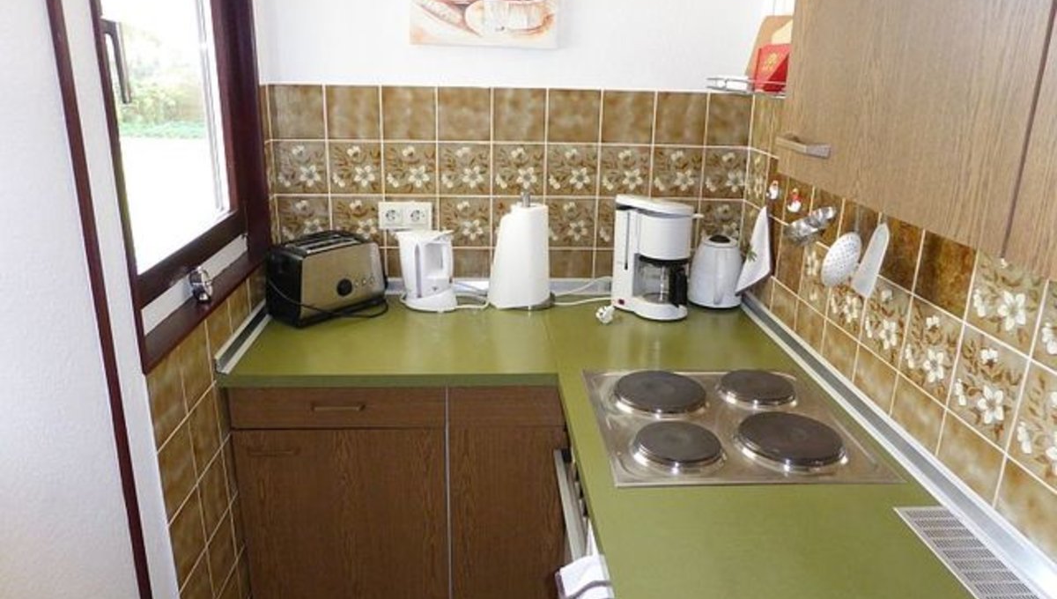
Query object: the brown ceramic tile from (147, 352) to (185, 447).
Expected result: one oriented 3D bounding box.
[{"bbox_3d":[-0.668,0.181,1.348,0.010,0.149,0.149,0,18,-4],"label":"brown ceramic tile"}]

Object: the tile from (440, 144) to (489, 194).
[{"bbox_3d":[-0.178,-0.364,2.069,0.149,0.149,0.010,0,18,-4],"label":"tile"}]

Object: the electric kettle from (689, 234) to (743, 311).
[{"bbox_3d":[0.537,-0.086,2.084,0.157,0.195,0.190,4,18,7],"label":"electric kettle"}]

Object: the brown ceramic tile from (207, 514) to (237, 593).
[{"bbox_3d":[-0.687,0.565,1.633,0.010,0.149,0.149,0,18,-4],"label":"brown ceramic tile"}]

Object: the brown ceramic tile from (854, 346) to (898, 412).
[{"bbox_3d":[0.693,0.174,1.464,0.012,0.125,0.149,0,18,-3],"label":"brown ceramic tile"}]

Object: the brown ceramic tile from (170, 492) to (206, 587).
[{"bbox_3d":[-0.666,0.462,1.432,0.010,0.150,0.143,0,18,-4],"label":"brown ceramic tile"}]

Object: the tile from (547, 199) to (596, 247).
[{"bbox_3d":[0.121,-0.223,2.143,0.149,0.149,0.012,0,18,-3],"label":"tile"}]

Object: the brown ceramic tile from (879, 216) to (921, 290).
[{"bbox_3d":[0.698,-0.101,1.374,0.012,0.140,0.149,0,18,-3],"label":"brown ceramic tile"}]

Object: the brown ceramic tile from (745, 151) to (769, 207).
[{"bbox_3d":[0.640,-0.337,2.047,0.010,0.149,0.142,0,18,-3],"label":"brown ceramic tile"}]

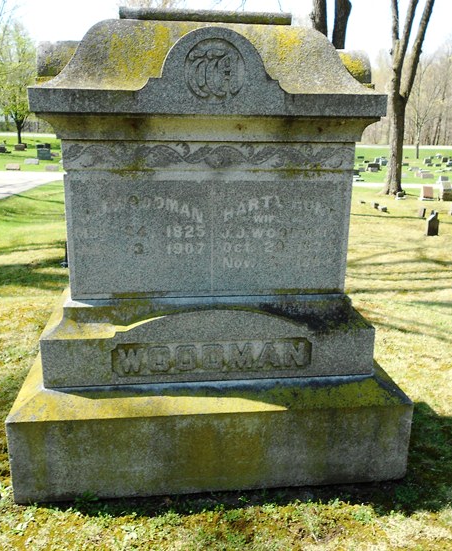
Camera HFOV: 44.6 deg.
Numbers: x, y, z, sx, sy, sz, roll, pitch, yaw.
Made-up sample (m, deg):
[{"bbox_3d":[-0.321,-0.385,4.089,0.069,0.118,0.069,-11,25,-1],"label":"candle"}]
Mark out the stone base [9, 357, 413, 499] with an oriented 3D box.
[{"bbox_3d":[-0.106,0.585,2.995,1.770,0.481,1.186,-1,16,-6],"label":"stone base"}]

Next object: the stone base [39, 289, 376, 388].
[{"bbox_3d":[-0.102,0.179,2.878,1.489,0.364,0.898,-1,16,-6],"label":"stone base"}]

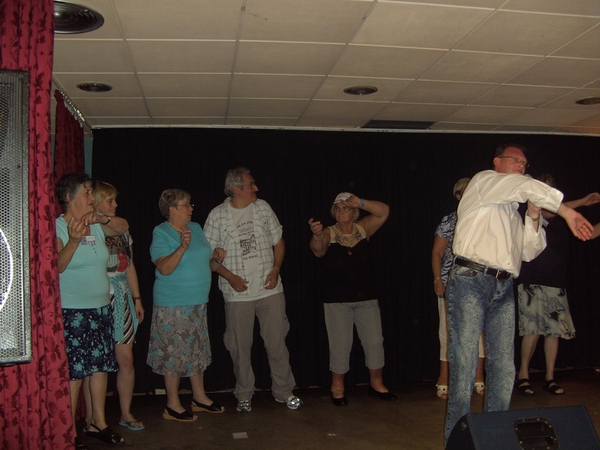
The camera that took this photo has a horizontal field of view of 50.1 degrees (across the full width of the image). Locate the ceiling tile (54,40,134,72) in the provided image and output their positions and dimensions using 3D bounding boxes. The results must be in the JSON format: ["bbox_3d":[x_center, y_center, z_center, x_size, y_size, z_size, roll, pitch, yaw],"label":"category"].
[{"bbox_3d":[-1.218,-0.941,3.558,0.580,0.025,0.600,0,-4,-8],"label":"ceiling tile"}]

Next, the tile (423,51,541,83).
[{"bbox_3d":[1.084,-0.964,3.899,0.600,0.025,0.600,0,-4,-8],"label":"tile"}]

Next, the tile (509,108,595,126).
[{"bbox_3d":[2.079,-0.900,5.323,0.600,0.025,0.600,0,-4,-9],"label":"tile"}]

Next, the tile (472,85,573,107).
[{"bbox_3d":[1.574,-0.927,4.586,0.600,0.025,0.600,0,-4,-8],"label":"tile"}]

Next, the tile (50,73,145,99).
[{"bbox_3d":[-1.337,-0.912,4.178,0.600,0.025,0.600,0,-4,-8],"label":"tile"}]

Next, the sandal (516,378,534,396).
[{"bbox_3d":[1.746,1.250,4.962,0.095,0.090,0.245,0,-4,-8],"label":"sandal"}]

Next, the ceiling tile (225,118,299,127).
[{"bbox_3d":[-0.343,-0.865,5.542,0.600,0.025,0.600,0,-4,-9],"label":"ceiling tile"}]

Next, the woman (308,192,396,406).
[{"bbox_3d":[0.367,0.523,4.752,0.640,1.570,0.450,-1,-4,-3],"label":"woman"}]

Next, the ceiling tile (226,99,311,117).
[{"bbox_3d":[-0.257,-0.899,4.937,0.600,0.025,0.600,0,-4,-8],"label":"ceiling tile"}]

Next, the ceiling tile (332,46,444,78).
[{"bbox_3d":[0.512,-0.976,3.842,0.600,0.025,0.600,0,-4,-8],"label":"ceiling tile"}]

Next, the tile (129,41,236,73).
[{"bbox_3d":[-0.670,-0.970,3.679,0.600,0.025,0.600,0,-4,-9],"label":"tile"}]

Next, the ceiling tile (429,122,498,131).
[{"bbox_3d":[1.432,-0.870,5.810,0.600,0.025,0.600,0,-4,-9],"label":"ceiling tile"}]

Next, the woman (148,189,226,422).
[{"bbox_3d":[-0.757,0.520,4.340,0.480,1.560,0.500,-3,-4,35],"label":"woman"}]

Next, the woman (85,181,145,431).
[{"bbox_3d":[-1.177,0.498,3.968,0.400,1.570,0.470,-4,-5,43],"label":"woman"}]

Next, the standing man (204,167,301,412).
[{"bbox_3d":[-0.347,0.459,4.640,0.660,1.770,0.450,0,-4,-16],"label":"standing man"}]

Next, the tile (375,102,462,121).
[{"bbox_3d":[0.933,-0.908,5.128,0.600,0.025,0.600,0,-4,-9],"label":"tile"}]

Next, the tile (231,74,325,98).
[{"bbox_3d":[-0.169,-0.937,4.345,0.600,0.025,0.600,0,-4,-8],"label":"tile"}]

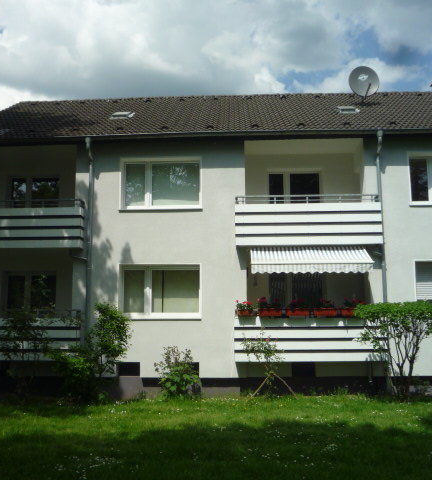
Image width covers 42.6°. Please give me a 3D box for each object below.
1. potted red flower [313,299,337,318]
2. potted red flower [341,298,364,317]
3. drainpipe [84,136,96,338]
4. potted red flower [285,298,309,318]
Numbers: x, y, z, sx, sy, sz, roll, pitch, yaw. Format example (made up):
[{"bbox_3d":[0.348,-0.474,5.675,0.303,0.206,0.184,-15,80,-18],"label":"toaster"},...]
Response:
[{"bbox_3d":[2.550,1.614,13.044,0.550,0.430,0.260,-1,-8,3],"label":"potted red flower"},{"bbox_3d":[3.212,1.606,13.007,0.576,0.430,0.260,-1,-8,3],"label":"potted red flower"},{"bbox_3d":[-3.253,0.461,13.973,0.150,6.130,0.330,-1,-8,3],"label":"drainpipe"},{"bbox_3d":[1.907,1.594,13.057,0.570,0.450,0.250,-1,-8,3],"label":"potted red flower"}]

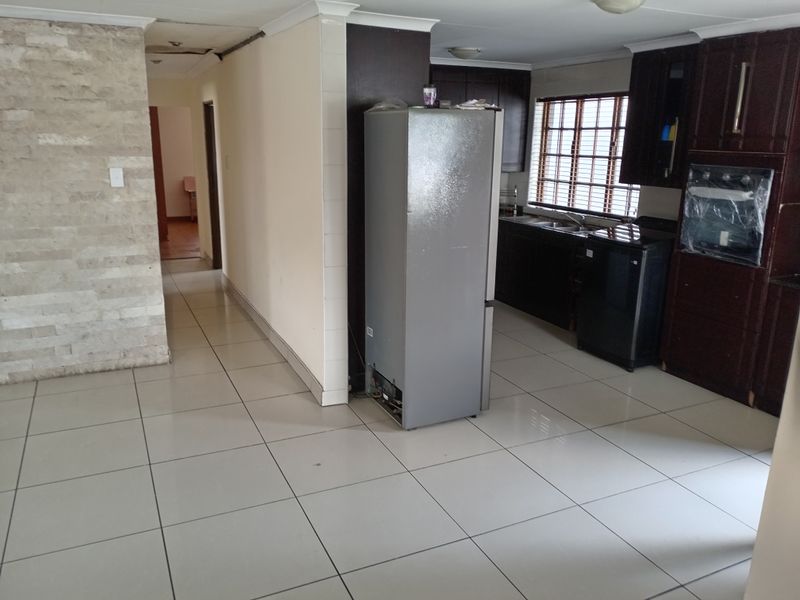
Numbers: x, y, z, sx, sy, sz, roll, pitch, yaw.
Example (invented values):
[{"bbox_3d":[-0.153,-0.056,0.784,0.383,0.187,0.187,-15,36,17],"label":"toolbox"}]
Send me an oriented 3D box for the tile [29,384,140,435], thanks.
[{"bbox_3d":[-1.953,0.672,3.899,0.600,0.010,0.600,-6,16,-25],"label":"tile"}]

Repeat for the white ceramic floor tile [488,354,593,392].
[{"bbox_3d":[1.020,0.544,4.627,0.597,0.012,0.597,-6,16,-25],"label":"white ceramic floor tile"}]

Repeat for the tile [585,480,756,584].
[{"bbox_3d":[1.245,1.018,2.817,0.600,0.010,0.600,-6,16,-25],"label":"tile"}]

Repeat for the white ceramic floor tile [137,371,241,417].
[{"bbox_3d":[-1.402,0.619,4.136,0.597,0.012,0.597,-6,16,-25],"label":"white ceramic floor tile"}]

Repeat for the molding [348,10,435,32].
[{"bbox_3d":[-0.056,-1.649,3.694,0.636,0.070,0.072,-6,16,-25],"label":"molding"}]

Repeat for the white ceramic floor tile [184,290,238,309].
[{"bbox_3d":[-1.954,0.016,6.473,0.462,0.010,0.600,-6,16,-25],"label":"white ceramic floor tile"}]

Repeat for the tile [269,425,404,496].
[{"bbox_3d":[-0.349,0.847,3.351,0.597,0.012,0.597,-6,16,-25],"label":"tile"}]

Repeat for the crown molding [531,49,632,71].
[{"bbox_3d":[1.700,-2.234,5.806,0.080,0.080,1.500,-6,16,-25],"label":"crown molding"}]

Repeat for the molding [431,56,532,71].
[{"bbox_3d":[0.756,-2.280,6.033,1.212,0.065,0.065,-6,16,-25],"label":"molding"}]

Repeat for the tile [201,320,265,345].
[{"bbox_3d":[-1.430,0.293,5.426,0.486,0.012,0.600,-6,16,-25],"label":"tile"}]

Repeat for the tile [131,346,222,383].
[{"bbox_3d":[-1.664,0.482,4.674,0.600,0.012,0.600,-6,16,-25],"label":"tile"}]

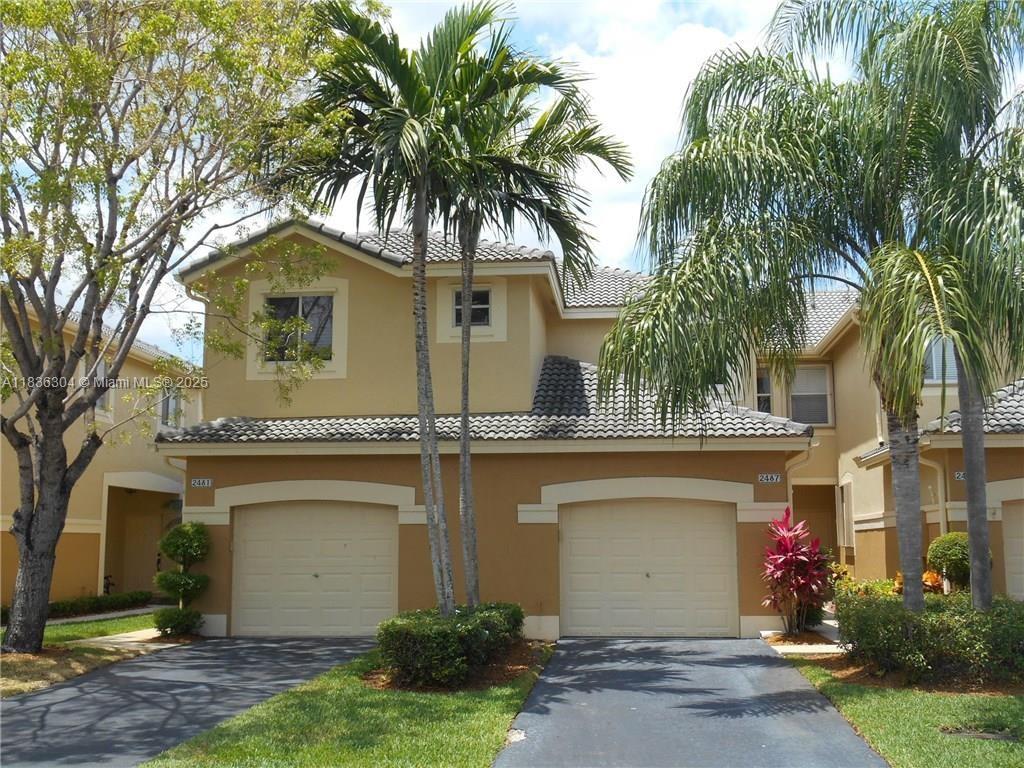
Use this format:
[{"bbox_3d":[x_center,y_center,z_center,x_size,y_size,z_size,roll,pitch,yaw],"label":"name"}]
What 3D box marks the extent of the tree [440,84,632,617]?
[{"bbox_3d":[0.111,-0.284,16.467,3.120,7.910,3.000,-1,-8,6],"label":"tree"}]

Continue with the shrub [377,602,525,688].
[{"bbox_3d":[-0.765,3.249,15.249,1.550,0.780,2.700,-1,-8,6],"label":"shrub"}]

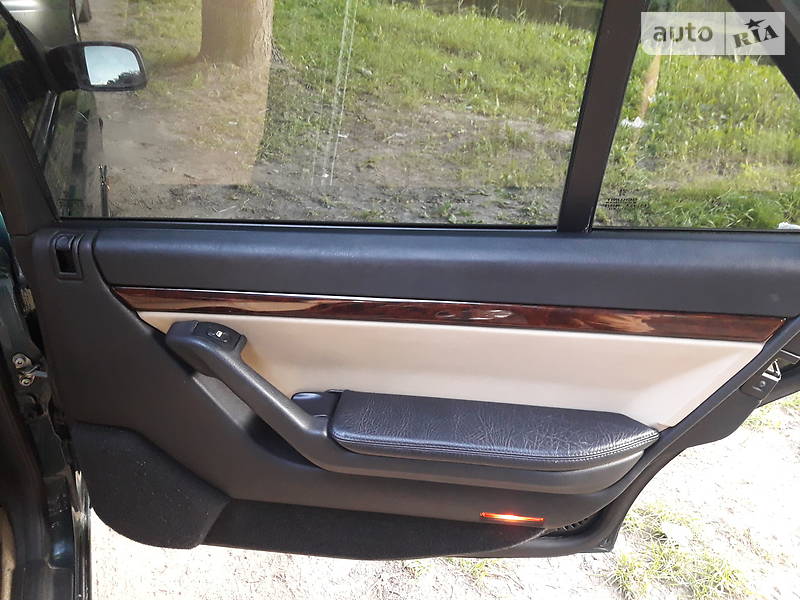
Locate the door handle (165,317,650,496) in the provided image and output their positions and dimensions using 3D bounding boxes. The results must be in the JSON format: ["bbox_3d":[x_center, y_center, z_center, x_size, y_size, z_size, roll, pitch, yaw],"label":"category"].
[{"bbox_3d":[0.009,0.139,0.795,0.565,0.210,0.105,2,30,7],"label":"door handle"}]

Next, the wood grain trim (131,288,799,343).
[{"bbox_3d":[0.038,0.020,0.776,0.795,0.029,0.022,3,30,6],"label":"wood grain trim"}]

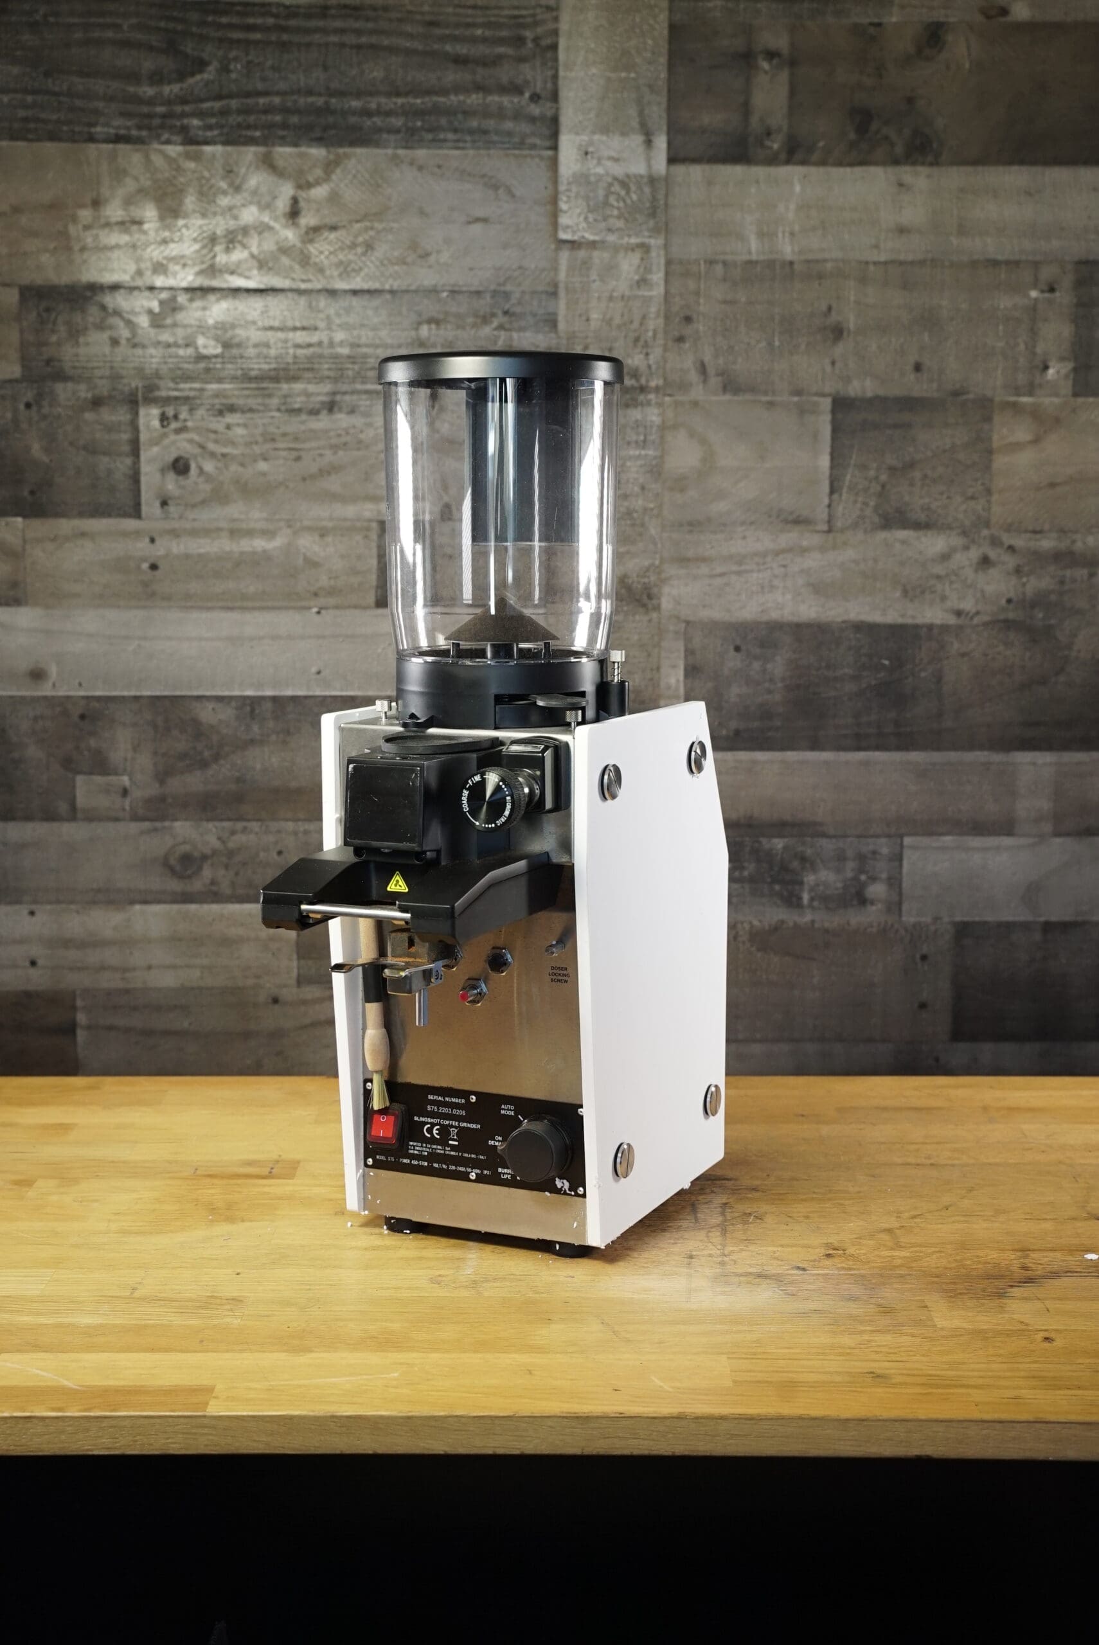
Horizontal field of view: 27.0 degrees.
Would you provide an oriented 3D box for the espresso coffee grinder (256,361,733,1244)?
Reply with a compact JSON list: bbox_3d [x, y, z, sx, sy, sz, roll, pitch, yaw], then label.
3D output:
[{"bbox_3d":[-0.040,-0.011,1.678,0.215,0.651,0.416,4,9,25],"label":"espresso coffee grinder"}]

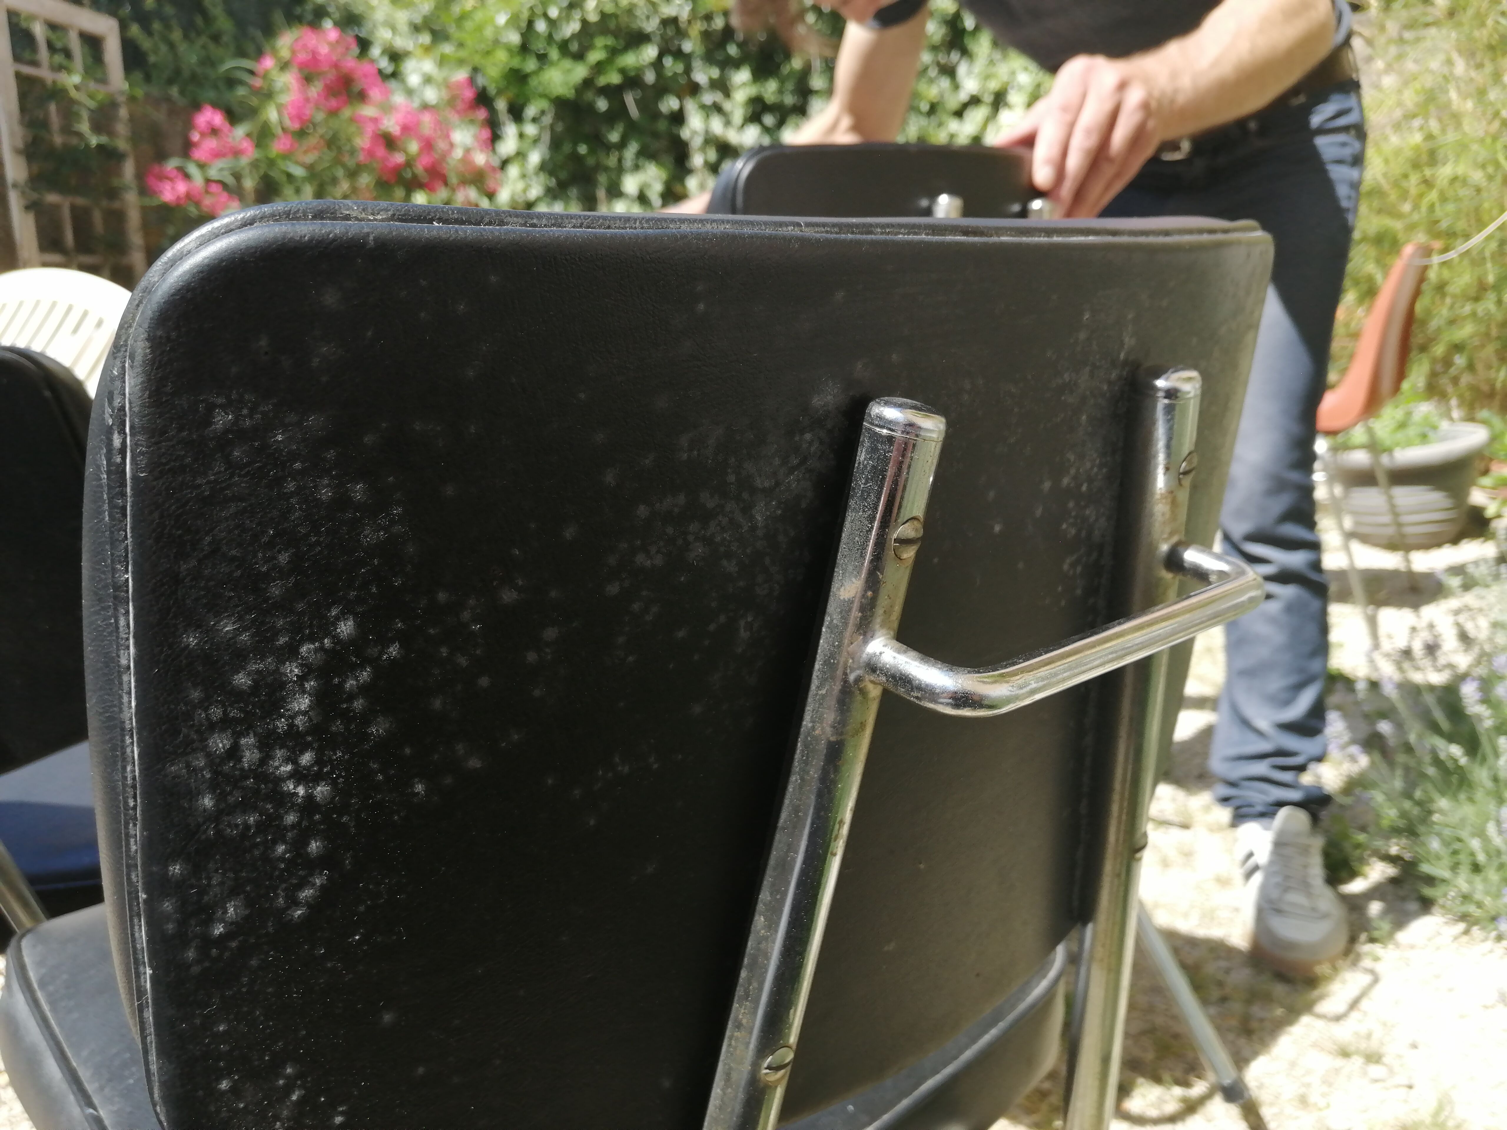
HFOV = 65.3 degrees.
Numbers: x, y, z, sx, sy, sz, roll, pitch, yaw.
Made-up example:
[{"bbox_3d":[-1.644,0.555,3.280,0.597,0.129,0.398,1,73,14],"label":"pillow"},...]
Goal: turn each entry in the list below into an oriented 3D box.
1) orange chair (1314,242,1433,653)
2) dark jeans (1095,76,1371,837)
[{"bbox_3d":[1.200,-0.297,2.674,0.520,0.810,0.470,10,18,33],"label":"orange chair"},{"bbox_3d":[0.540,-0.137,1.516,0.450,0.930,0.340,11,19,35],"label":"dark jeans"}]

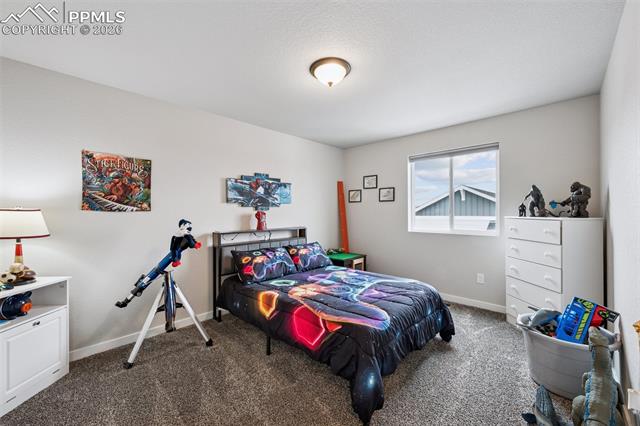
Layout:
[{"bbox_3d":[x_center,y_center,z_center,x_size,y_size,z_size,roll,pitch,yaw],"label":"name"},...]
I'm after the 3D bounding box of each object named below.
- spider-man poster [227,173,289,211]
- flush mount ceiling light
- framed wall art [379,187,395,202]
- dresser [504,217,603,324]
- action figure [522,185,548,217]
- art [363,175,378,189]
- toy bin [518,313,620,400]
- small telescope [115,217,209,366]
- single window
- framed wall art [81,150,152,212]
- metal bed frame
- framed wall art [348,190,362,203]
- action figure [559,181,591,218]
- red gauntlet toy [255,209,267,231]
[{"bbox_3d":[-0.793,-0.286,3.458,0.030,0.505,1.020,0,1,45],"label":"spider-man poster"},{"bbox_3d":[0.095,-1.114,2.044,0.335,0.136,0.335,0,0,0],"label":"flush mount ceiling light"},{"bbox_3d":[1.112,-0.296,4.130,0.288,0.240,0.020,0,1,45],"label":"framed wall art"},{"bbox_3d":[2.298,0.655,2.503,0.385,1.195,0.660,0,1,-1],"label":"dresser"},{"bbox_3d":[2.264,-0.109,2.599,0.180,0.320,0.150,0,1,28],"label":"action figure"},{"bbox_3d":[0.882,-0.535,4.354,0.286,0.240,0.020,0,1,45],"label":"art"},{"bbox_3d":[1.810,1.057,1.858,0.560,0.410,0.530,0,1,45],"label":"toy bin"},{"bbox_3d":[-1.476,0.677,2.351,0.570,1.190,0.700,0,1,45],"label":"small telescope"},{"bbox_3d":[1.819,-0.291,3.488,1.160,1.170,0.100,0,1,45],"label":"single window"},{"bbox_3d":[-1.893,-0.280,2.351,0.020,0.525,0.515,0,1,45],"label":"framed wall art"},{"bbox_3d":[-0.042,0.745,2.746,2.020,1.030,1.420,0,1,45],"label":"metal bed frame"},{"bbox_3d":[0.652,-0.302,4.584,0.288,0.237,0.020,0,1,45],"label":"framed wall art"},{"bbox_3d":[2.329,-0.109,2.289,0.170,0.325,0.150,0,1,20],"label":"action figure"},{"bbox_3d":[-0.778,0.105,3.275,0.105,0.267,0.120,0,0,45],"label":"red gauntlet toy"}]

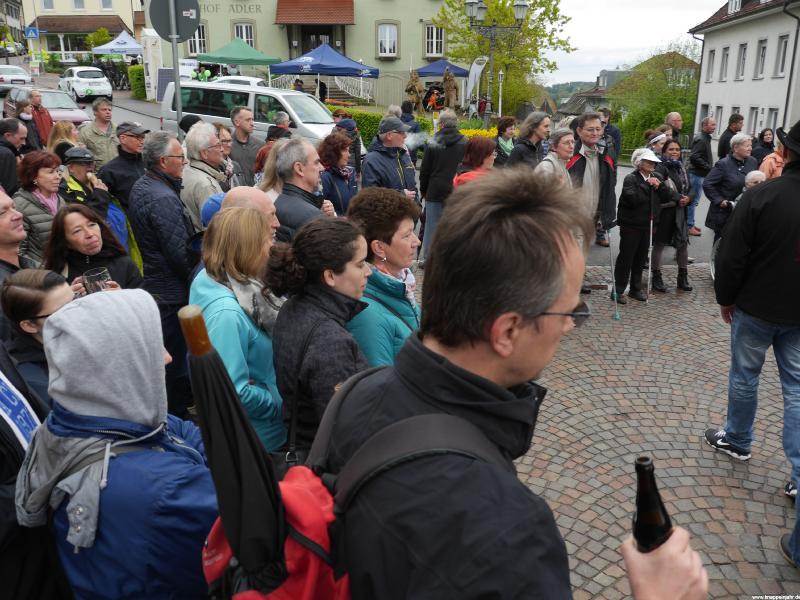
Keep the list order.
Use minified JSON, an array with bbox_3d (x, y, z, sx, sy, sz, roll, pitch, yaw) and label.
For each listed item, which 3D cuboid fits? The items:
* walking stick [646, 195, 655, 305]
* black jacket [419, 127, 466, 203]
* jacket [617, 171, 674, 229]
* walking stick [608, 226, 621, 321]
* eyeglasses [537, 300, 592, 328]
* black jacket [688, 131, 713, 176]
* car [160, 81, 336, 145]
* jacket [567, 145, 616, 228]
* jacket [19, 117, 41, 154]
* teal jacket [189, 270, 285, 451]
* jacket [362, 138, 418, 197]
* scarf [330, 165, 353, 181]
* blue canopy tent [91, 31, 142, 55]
[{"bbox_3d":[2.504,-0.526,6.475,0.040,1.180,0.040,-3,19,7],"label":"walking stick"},{"bbox_3d":[0.473,-1.508,7.200,0.550,0.870,0.340,-1,17,-5],"label":"black jacket"},{"bbox_3d":[2.475,-1.017,6.550,0.520,0.640,0.420,-15,23,-43],"label":"jacket"},{"bbox_3d":[1.996,-0.258,6.067,0.070,0.930,0.070,-10,18,3],"label":"walking stick"},{"bbox_3d":[0.160,0.002,0.887,0.145,0.045,0.140,1,15,-28],"label":"eyeglasses"},{"bbox_3d":[4.524,-2.167,9.709,0.320,0.660,0.480,9,19,25],"label":"black jacket"},{"bbox_3d":[-3.634,-4.593,17.004,4.890,1.970,1.920,11,19,18],"label":"car"},{"bbox_3d":[1.655,-0.965,5.650,0.500,0.740,0.330,-2,17,-7],"label":"jacket"},{"bbox_3d":[-5.482,-2.411,9.600,0.280,0.650,0.440,7,18,21],"label":"jacket"},{"bbox_3d":[-0.595,0.210,2.400,0.350,0.660,0.460,-6,18,-21],"label":"teal jacket"},{"bbox_3d":[-0.079,-0.989,5.400,0.340,0.720,0.500,15,22,39],"label":"jacket"},{"bbox_3d":[-0.425,-0.867,4.400,0.240,0.180,0.240,10,20,29],"label":"scarf"},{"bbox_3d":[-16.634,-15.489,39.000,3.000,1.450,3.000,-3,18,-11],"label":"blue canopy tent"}]

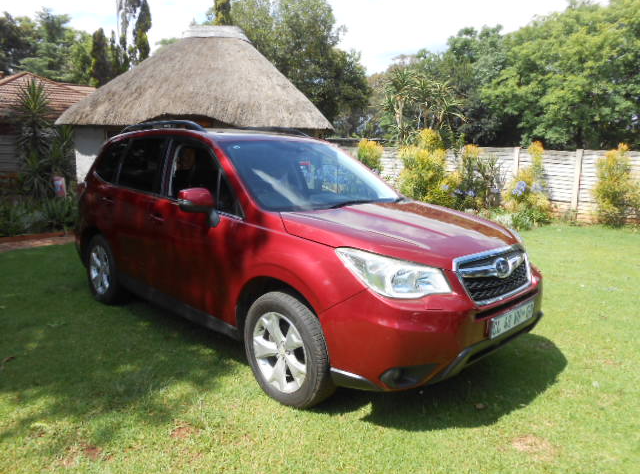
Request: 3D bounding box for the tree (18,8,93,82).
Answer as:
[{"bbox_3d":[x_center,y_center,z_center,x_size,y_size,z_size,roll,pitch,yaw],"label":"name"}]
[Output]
[{"bbox_3d":[-15.058,-8.098,27.728,4.800,9.700,4.800,2,9,0],"label":"tree"}]

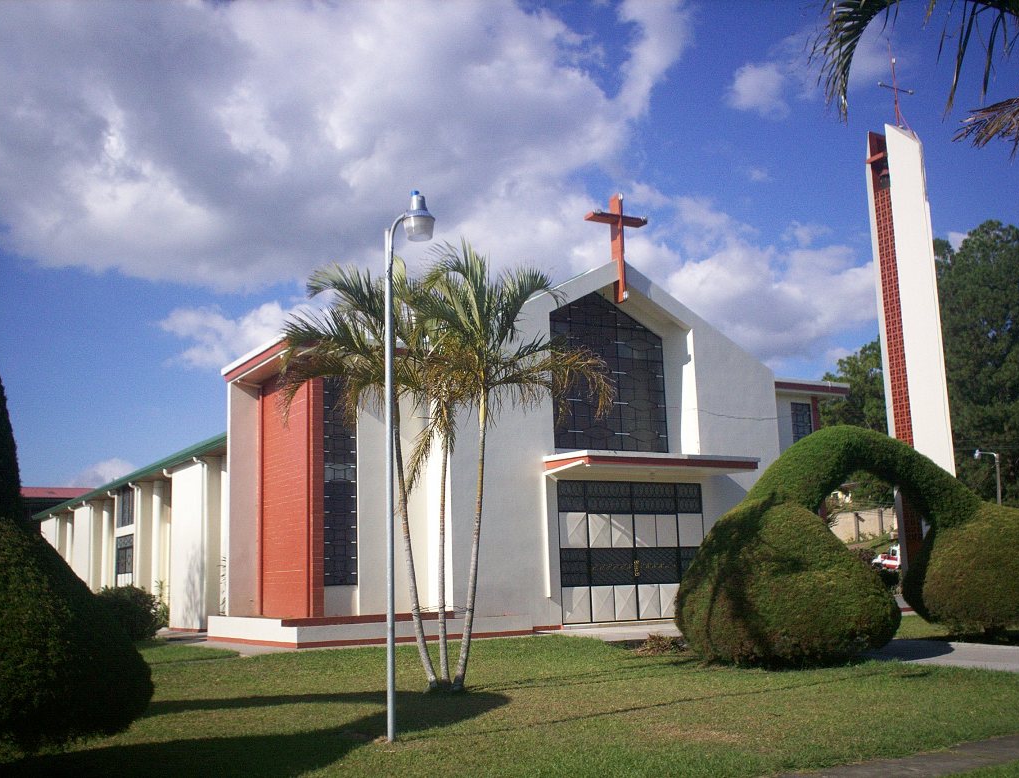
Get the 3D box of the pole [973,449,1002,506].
[{"bbox_3d":[25.364,6.394,56.424,1.400,6.500,0.350,-2,-10,0],"label":"pole"}]

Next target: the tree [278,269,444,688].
[{"bbox_3d":[-1.993,1.070,14.402,2.200,5.680,2.050,-2,-10,0],"label":"tree"}]

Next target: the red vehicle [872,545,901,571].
[{"bbox_3d":[22.705,9.743,62.000,4.200,1.750,1.750,4,-12,-29],"label":"red vehicle"}]

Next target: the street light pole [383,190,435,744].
[{"bbox_3d":[-0.939,0.612,10.162,0.520,5.180,0.300,-3,-10,8],"label":"street light pole"}]

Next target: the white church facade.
[{"bbox_3d":[-6.629,4.160,40.261,16.200,8.687,35.500,5,-12,-32],"label":"white church facade"}]

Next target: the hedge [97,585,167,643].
[{"bbox_3d":[-8.632,5.138,24.578,1.750,1.210,1.600,-2,-10,0],"label":"hedge"}]

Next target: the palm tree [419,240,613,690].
[{"bbox_3d":[0.141,0.871,14.255,2.650,5.970,2.400,-2,-10,0],"label":"palm tree"}]

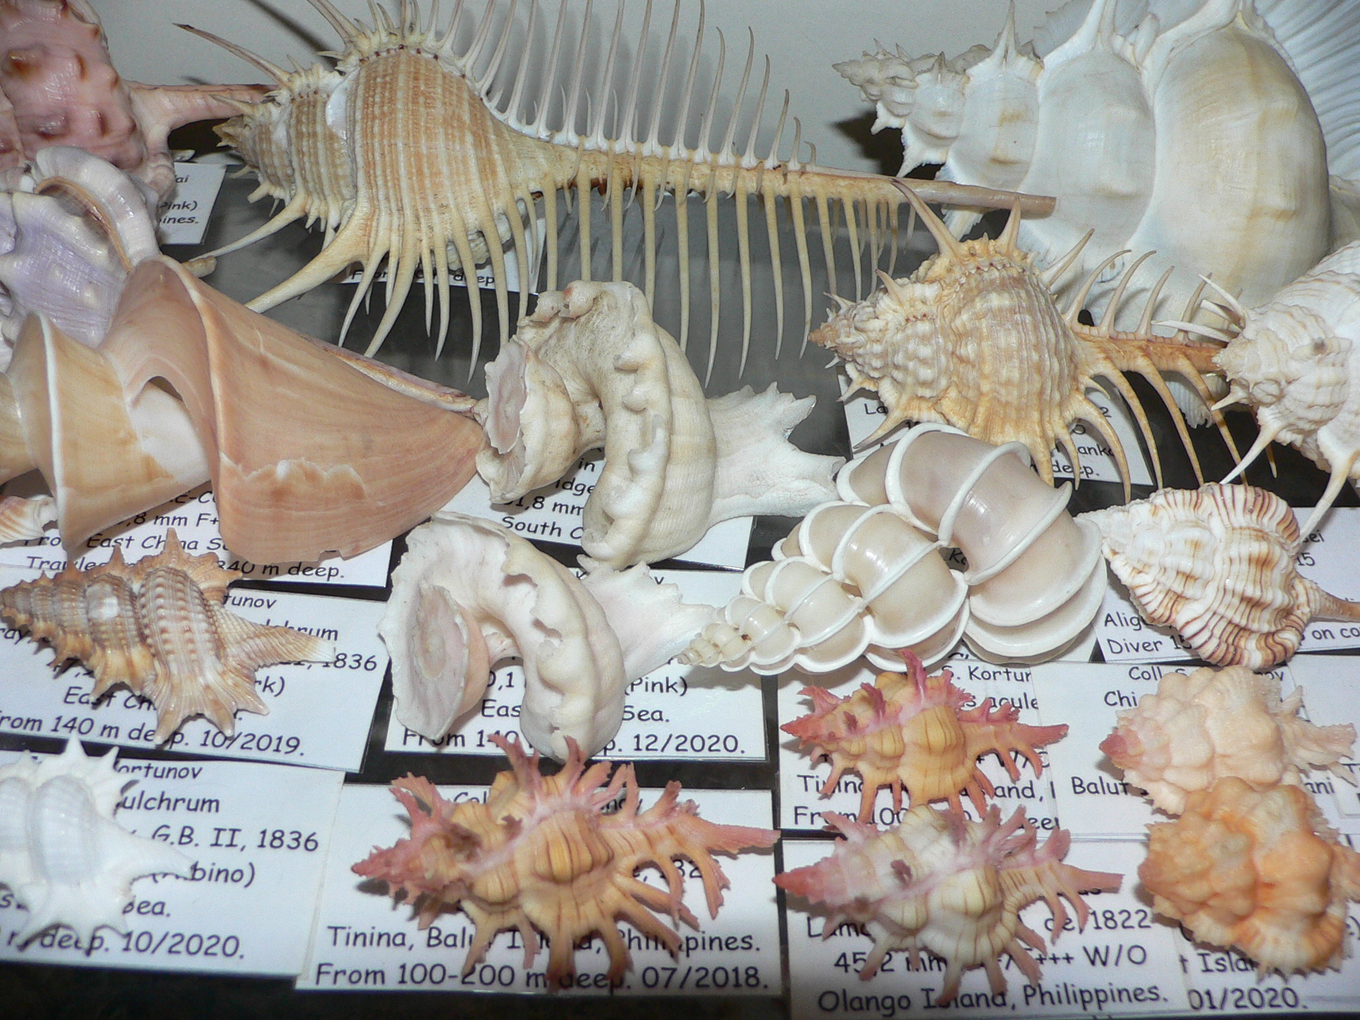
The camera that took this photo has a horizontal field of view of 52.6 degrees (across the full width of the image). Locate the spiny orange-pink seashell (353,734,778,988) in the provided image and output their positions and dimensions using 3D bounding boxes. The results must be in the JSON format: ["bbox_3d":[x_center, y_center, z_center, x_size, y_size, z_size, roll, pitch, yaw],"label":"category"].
[{"bbox_3d":[-0.015,0.044,0.179,0.057,0.021,0.029,-3,46,-3],"label":"spiny orange-pink seashell"}]

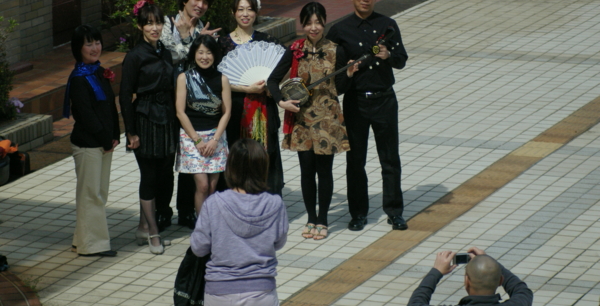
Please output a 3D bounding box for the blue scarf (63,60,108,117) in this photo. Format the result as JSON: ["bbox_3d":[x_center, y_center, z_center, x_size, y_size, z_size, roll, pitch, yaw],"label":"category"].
[{"bbox_3d":[-1.460,-0.432,16.933,0.230,0.360,0.250,-10,16,-37],"label":"blue scarf"}]

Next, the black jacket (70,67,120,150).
[{"bbox_3d":[-1.386,-0.305,16.961,0.400,0.560,0.260,-10,16,-37],"label":"black jacket"}]

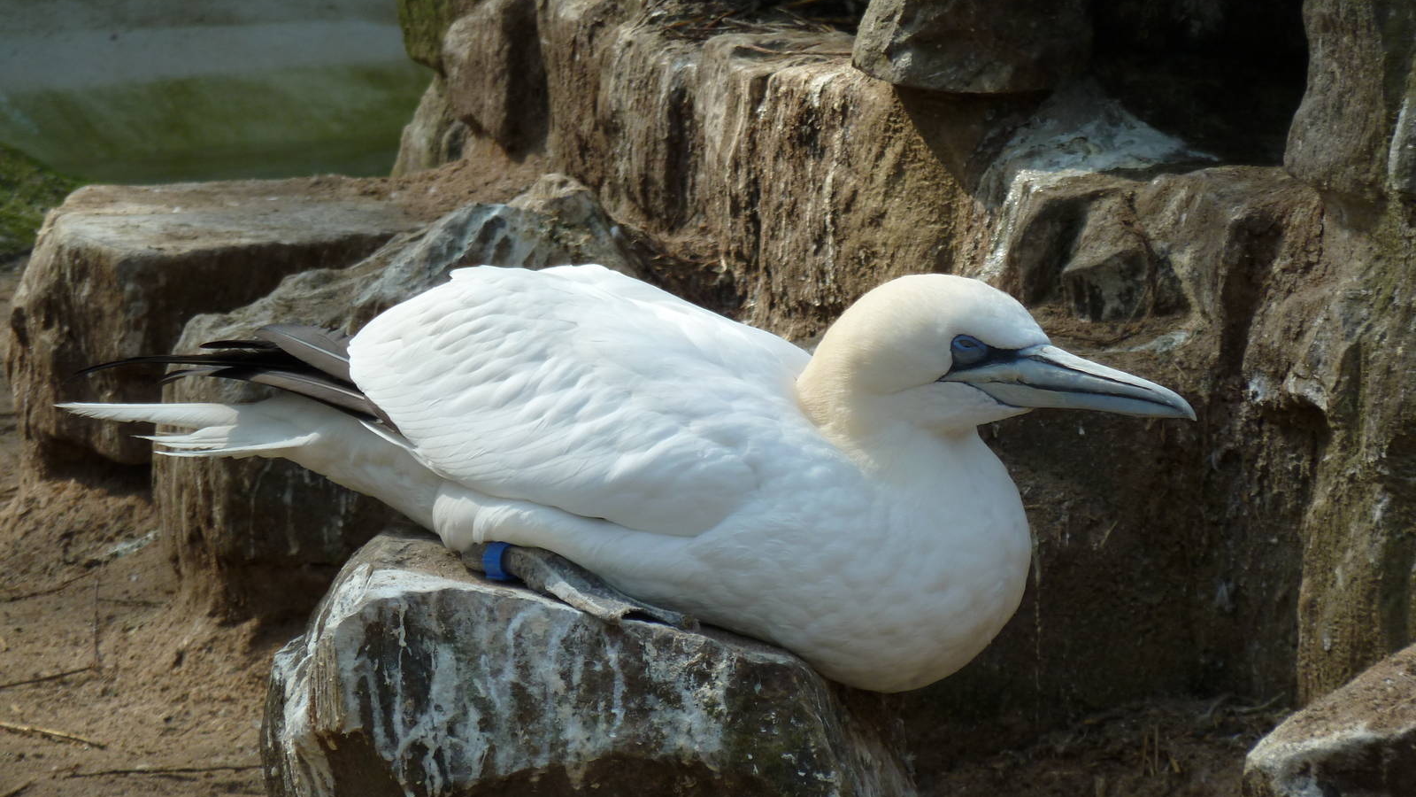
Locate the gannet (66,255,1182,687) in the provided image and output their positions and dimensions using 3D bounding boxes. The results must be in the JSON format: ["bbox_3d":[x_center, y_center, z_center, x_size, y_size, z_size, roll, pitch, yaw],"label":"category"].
[{"bbox_3d":[-0.047,0.044,7.300,0.680,0.240,0.220,3,11,14],"label":"gannet"}]

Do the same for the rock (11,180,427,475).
[{"bbox_3d":[-0.335,-0.051,8.500,0.300,0.165,0.270,-2,11,-11],"label":"rock"}]

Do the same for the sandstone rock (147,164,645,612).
[{"bbox_3d":[-0.204,-0.003,8.050,0.310,0.260,0.260,-2,11,-11],"label":"sandstone rock"}]

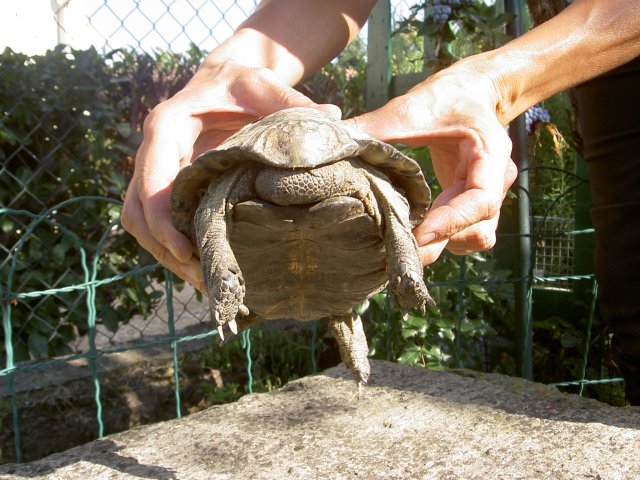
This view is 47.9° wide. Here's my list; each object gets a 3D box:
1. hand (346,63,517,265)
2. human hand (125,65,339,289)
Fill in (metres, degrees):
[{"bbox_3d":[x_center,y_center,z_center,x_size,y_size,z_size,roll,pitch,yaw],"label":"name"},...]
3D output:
[{"bbox_3d":[0.075,-0.053,0.485,0.105,0.118,0.100,3,13,12],"label":"hand"},{"bbox_3d":[-0.058,-0.044,0.470,0.128,0.135,0.105,-3,13,-12],"label":"human hand"}]

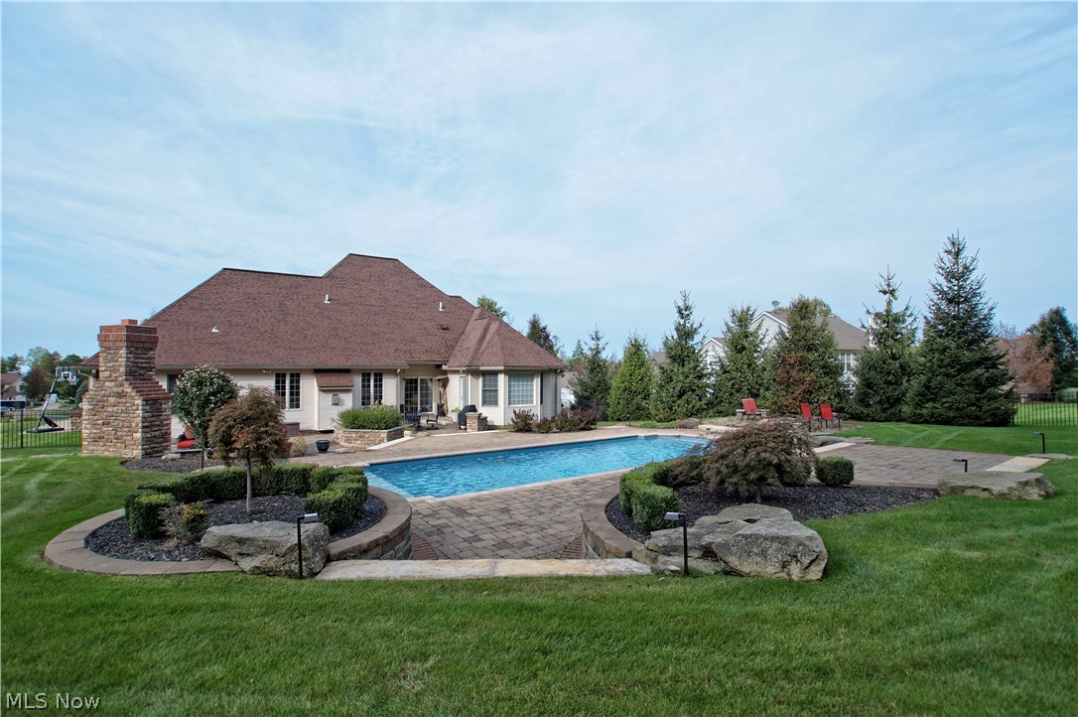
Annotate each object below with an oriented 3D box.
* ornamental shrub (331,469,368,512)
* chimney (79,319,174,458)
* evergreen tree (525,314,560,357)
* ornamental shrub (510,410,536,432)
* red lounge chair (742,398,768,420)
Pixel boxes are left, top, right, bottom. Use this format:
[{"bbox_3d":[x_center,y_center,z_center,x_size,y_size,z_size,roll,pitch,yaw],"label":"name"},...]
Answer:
[{"bbox_3d":[-2.870,1.976,7.151,0.500,0.480,0.700,1,-2,-20],"label":"ornamental shrub"},{"bbox_3d":[-12.870,0.869,14.936,2.400,4.200,0.950,0,-1,15],"label":"chimney"},{"bbox_3d":[0.250,-0.304,48.014,4.200,8.200,4.200,0,-1,0],"label":"evergreen tree"},{"bbox_3d":[-0.650,2.625,20.239,1.080,0.920,1.000,0,-1,0],"label":"ornamental shrub"},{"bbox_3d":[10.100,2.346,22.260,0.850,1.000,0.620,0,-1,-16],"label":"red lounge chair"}]

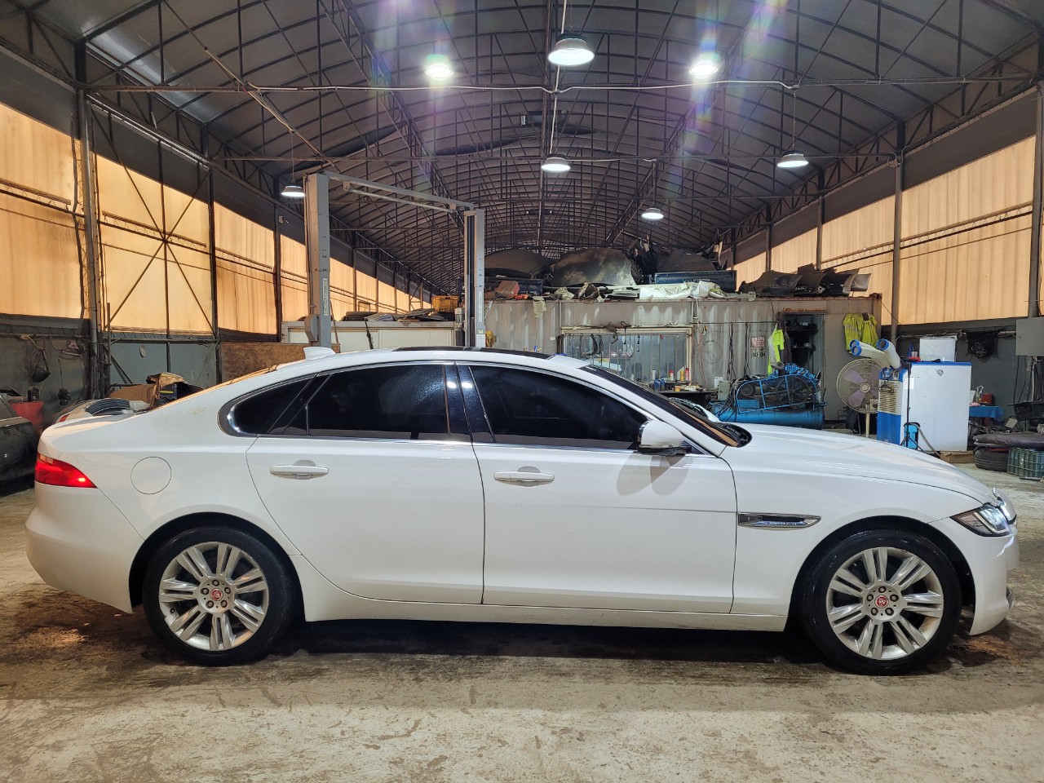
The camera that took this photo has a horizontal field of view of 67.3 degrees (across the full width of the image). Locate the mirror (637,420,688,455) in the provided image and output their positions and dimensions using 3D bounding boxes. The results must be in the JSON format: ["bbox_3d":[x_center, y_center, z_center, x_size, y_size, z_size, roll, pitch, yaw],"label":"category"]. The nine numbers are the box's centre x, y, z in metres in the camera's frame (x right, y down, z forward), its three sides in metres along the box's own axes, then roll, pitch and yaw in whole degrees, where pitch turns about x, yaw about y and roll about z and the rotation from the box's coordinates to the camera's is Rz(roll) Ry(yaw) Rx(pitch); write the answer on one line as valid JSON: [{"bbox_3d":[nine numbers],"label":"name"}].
[{"bbox_3d":[0.603,0.195,3.407,0.200,0.145,0.230,0,3,2],"label":"mirror"}]

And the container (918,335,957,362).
[{"bbox_3d":[5.564,-0.568,10.500,0.430,0.355,0.360,1,3,28],"label":"container"}]

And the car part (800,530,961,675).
[{"bbox_3d":[1.579,0.904,3.514,0.675,0.675,0.245,0,3,2],"label":"car part"}]

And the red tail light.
[{"bbox_3d":[-2.114,0.360,3.686,0.360,0.145,0.260,0,3,2],"label":"red tail light"}]

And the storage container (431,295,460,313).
[{"bbox_3d":[-1.650,-1.880,16.968,0.540,0.380,0.450,-1,3,-14],"label":"storage container"}]

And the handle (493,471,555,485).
[{"bbox_3d":[0.011,0.372,3.417,0.267,0.058,0.055,0,3,2],"label":"handle"}]

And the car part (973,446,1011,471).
[{"bbox_3d":[5.862,0.811,9.475,0.660,0.220,0.660,2,3,32],"label":"car part"}]

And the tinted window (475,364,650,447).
[{"bbox_3d":[0.215,0.064,3.555,0.940,0.390,0.070,0,-20,2],"label":"tinted window"}]

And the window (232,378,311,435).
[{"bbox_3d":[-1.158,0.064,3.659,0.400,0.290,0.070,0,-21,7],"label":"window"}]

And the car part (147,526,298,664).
[{"bbox_3d":[-1.379,0.907,3.638,0.675,0.675,0.245,0,3,2],"label":"car part"}]

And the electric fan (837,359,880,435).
[{"bbox_3d":[5.131,0.140,11.735,0.840,1.270,0.500,2,4,30],"label":"electric fan"}]

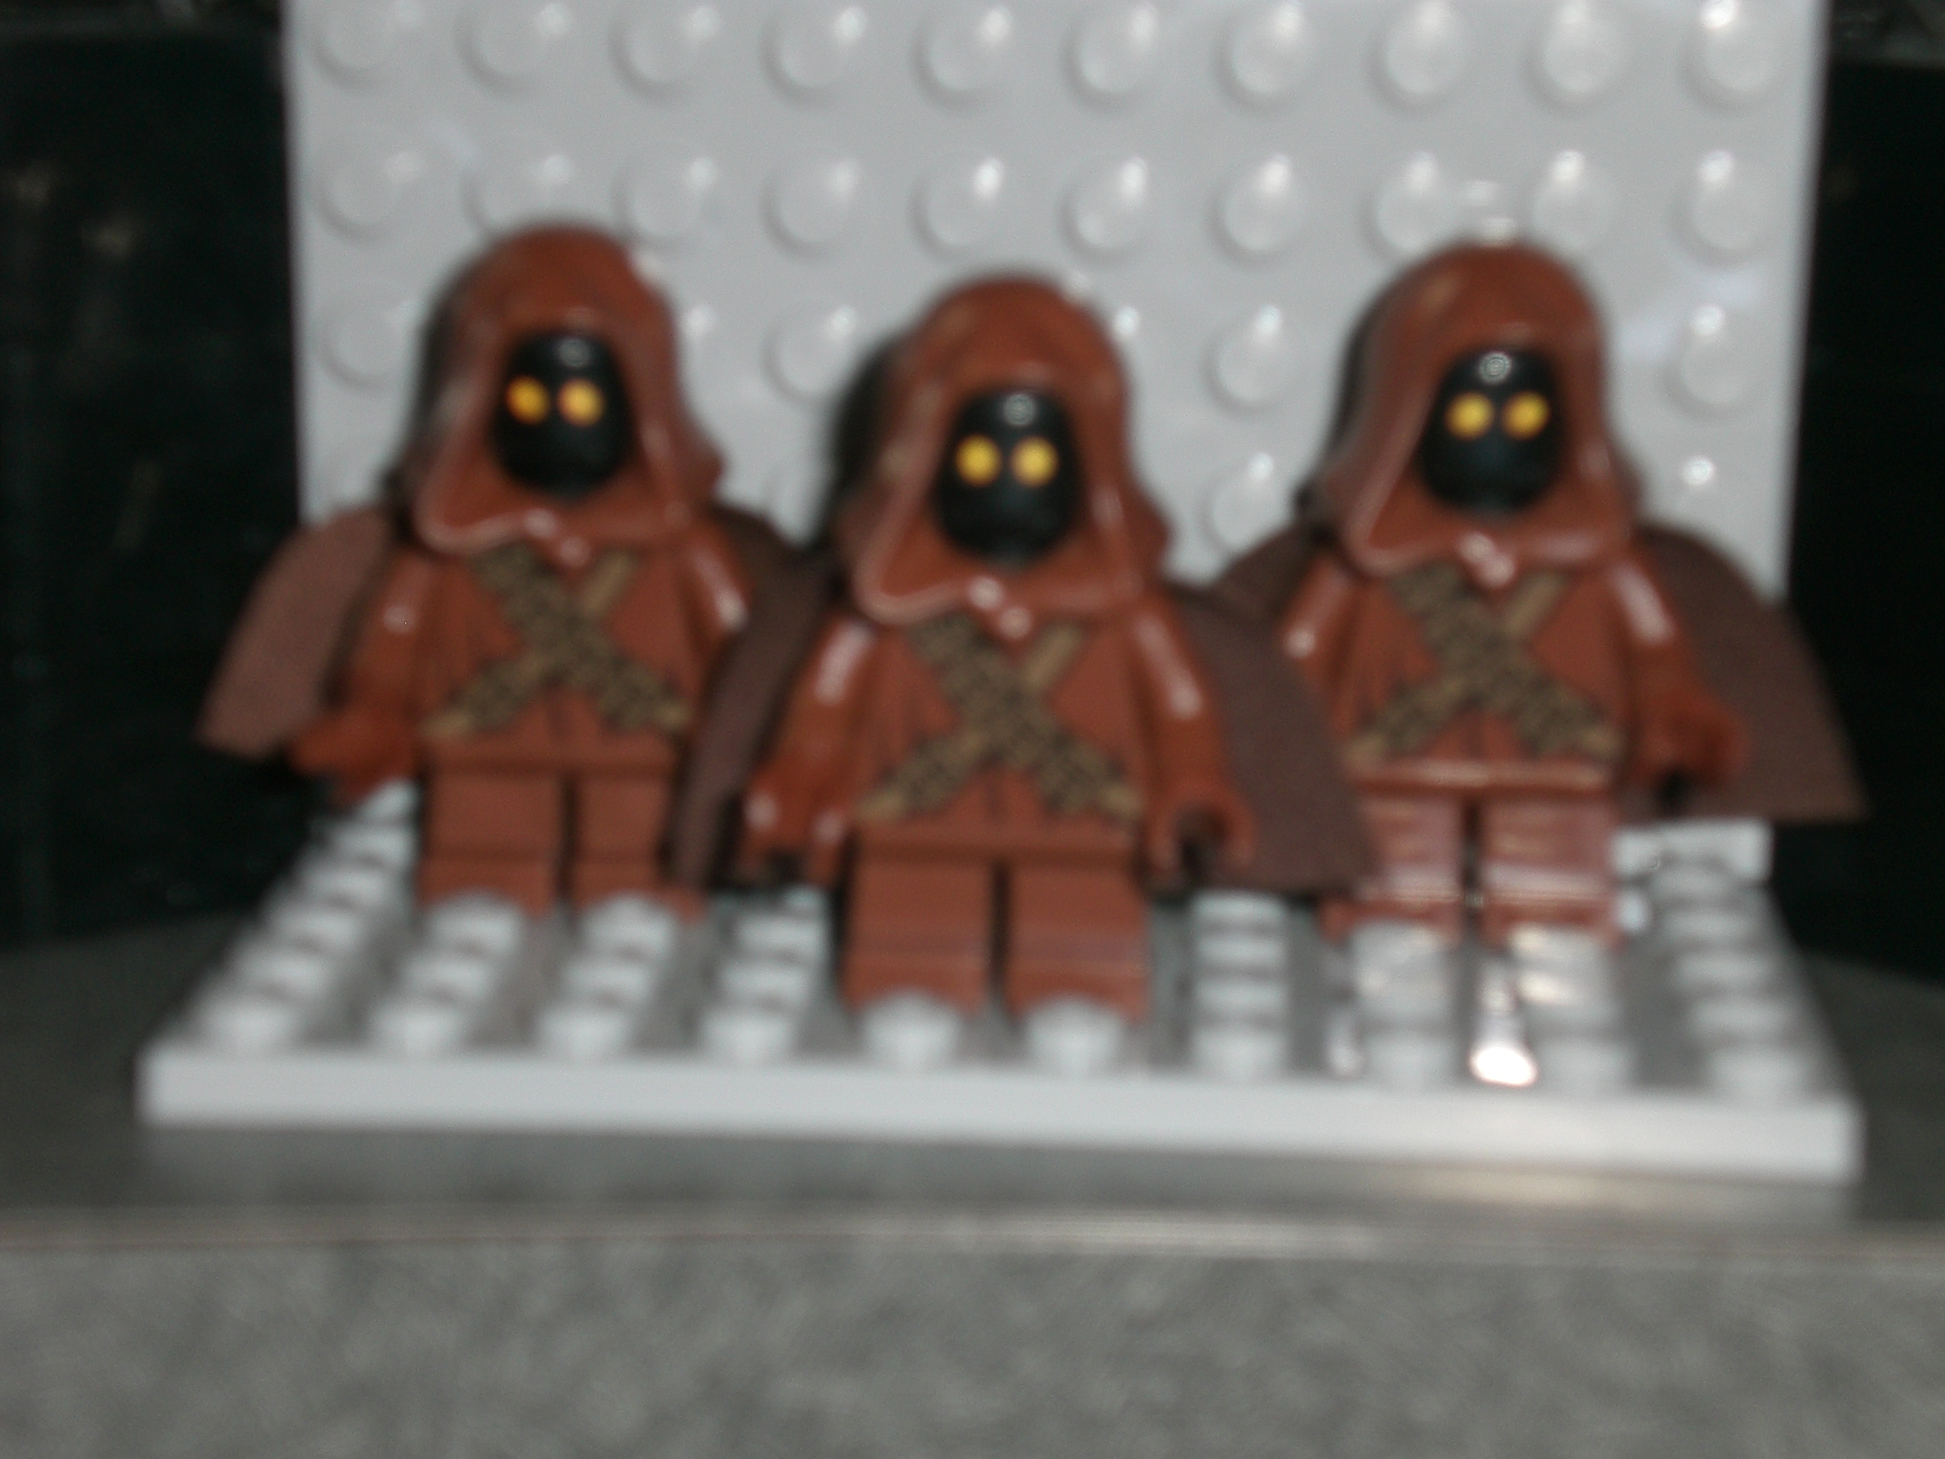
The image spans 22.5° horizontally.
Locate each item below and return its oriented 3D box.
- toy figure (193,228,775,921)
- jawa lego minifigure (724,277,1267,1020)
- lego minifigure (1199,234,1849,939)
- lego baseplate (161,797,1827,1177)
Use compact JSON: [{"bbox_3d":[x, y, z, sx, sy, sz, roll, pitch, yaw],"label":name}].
[{"bbox_3d":[-0.023,-0.009,0.256,0.035,0.036,0.017,1,13,3],"label":"toy figure"},{"bbox_3d":[0.002,-0.005,0.240,0.030,0.036,0.017,1,13,3],"label":"jawa lego minifigure"},{"bbox_3d":[0.028,-0.008,0.254,0.036,0.036,0.017,1,13,3],"label":"lego minifigure"},{"bbox_3d":[0.002,0.012,0.253,0.080,0.005,0.048,1,13,3],"label":"lego baseplate"}]

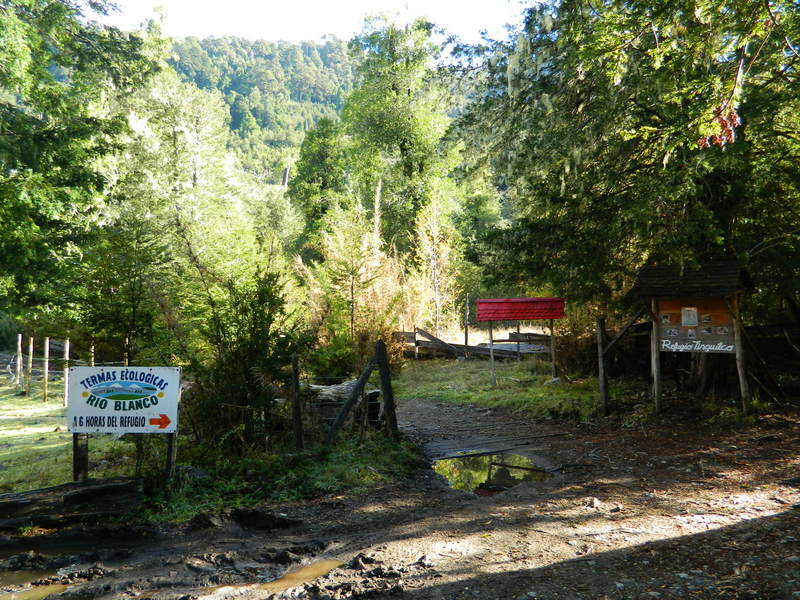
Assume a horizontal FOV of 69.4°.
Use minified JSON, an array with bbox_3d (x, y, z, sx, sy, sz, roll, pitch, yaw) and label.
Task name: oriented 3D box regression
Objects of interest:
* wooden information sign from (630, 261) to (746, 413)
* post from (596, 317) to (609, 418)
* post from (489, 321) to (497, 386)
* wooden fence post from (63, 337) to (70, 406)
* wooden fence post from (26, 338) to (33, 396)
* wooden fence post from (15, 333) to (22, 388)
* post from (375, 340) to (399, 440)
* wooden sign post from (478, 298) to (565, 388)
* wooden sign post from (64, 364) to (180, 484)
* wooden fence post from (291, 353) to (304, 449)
[{"bbox_3d":[4.760,0.606,9.600,1.650,2.450,0.950,-1,-3,21],"label":"wooden information sign"},{"bbox_3d":[3.879,1.277,11.056,0.150,1.885,0.150,-1,-3,0],"label":"post"},{"bbox_3d":[2.399,1.391,15.051,0.130,1.715,0.130,-3,-3,0],"label":"post"},{"bbox_3d":[-6.837,1.489,11.842,0.090,1.396,0.090,0,-3,0],"label":"wooden fence post"},{"bbox_3d":[-8.473,1.528,13.241,0.090,1.357,0.090,0,-3,0],"label":"wooden fence post"},{"bbox_3d":[-9.396,1.495,14.241,0.090,1.362,0.090,0,-3,0],"label":"wooden fence post"},{"bbox_3d":[-0.200,1.401,9.046,0.170,1.545,0.170,-8,-3,0],"label":"post"},{"bbox_3d":[3.287,1.093,15.569,2.400,2.299,0.750,0,-4,-12],"label":"wooden sign post"},{"bbox_3d":[-2.968,1.343,6.237,1.220,1.233,0.140,-1,-3,2],"label":"wooden sign post"},{"bbox_3d":[-1.480,1.469,8.342,0.115,1.391,0.115,-4,-3,0],"label":"wooden fence post"}]

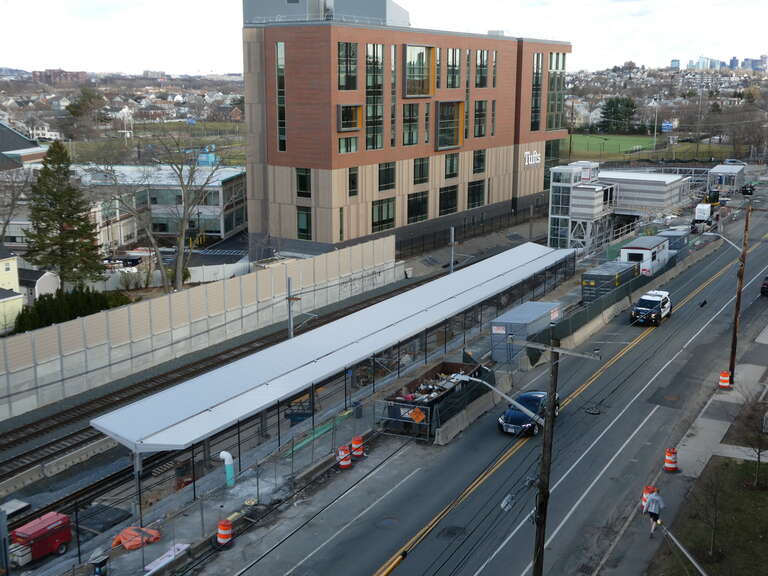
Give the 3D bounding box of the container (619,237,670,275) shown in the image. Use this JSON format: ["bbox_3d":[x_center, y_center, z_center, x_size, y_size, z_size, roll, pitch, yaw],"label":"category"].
[{"bbox_3d":[22.488,-2.391,76.515,2.500,2.800,6.100,8,15,29],"label":"container"}]

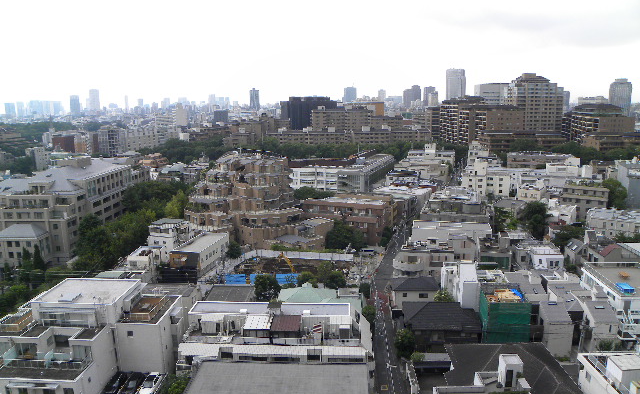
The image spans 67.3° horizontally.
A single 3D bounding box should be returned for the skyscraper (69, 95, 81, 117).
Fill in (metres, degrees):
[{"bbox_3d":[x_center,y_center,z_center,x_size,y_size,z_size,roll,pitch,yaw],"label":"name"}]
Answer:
[{"bbox_3d":[-1251.823,-466.439,2456.128,46.000,102.000,46.000,-6,12,-29],"label":"skyscraper"}]

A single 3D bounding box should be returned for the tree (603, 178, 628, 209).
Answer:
[{"bbox_3d":[112.856,-0.628,183.276,8.500,13.600,8.500,0,11,0],"label":"tree"}]

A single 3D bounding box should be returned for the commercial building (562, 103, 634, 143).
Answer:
[{"bbox_3d":[196.995,-45.805,346.268,21.500,43.000,82.000,3,11,15],"label":"commercial building"}]

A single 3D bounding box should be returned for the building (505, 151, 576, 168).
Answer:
[{"bbox_3d":[119.087,-17.556,258.444,34.000,15.000,14.000,2,11,14],"label":"building"}]

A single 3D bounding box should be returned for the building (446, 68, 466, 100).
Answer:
[{"bbox_3d":[305.974,-222.382,1077.521,38.000,124.000,38.000,3,11,15],"label":"building"}]

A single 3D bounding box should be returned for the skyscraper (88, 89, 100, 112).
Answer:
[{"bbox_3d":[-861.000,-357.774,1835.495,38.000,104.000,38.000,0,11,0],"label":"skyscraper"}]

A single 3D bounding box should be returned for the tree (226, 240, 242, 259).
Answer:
[{"bbox_3d":[-22.705,13.842,127.653,4.000,5.300,4.000,0,10,0],"label":"tree"}]

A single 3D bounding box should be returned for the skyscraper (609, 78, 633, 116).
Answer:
[{"bbox_3d":[525.109,-158.093,844.765,34.000,96.000,33.000,7,13,31],"label":"skyscraper"}]

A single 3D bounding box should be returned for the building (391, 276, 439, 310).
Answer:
[{"bbox_3d":[18.600,19.175,95.700,9.100,6.900,7.600,1,11,3],"label":"building"}]

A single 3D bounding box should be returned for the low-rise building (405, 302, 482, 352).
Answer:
[{"bbox_3d":[20.200,21.513,82.199,12.000,7.300,11.000,0,11,2],"label":"low-rise building"}]

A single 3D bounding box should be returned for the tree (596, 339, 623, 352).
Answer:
[{"bbox_3d":[48.587,24.993,80.676,3.800,2.800,3.000,0,11,0],"label":"tree"}]

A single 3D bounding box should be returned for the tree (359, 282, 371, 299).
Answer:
[{"bbox_3d":[9.642,19.923,102.945,2.300,3.600,2.300,0,11,0],"label":"tree"}]

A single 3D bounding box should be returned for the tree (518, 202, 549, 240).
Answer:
[{"bbox_3d":[61.666,8.363,138.843,7.400,12.000,7.400,0,10,0],"label":"tree"}]

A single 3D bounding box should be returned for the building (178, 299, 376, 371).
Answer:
[{"bbox_3d":[-6.000,22.203,72.052,27.000,9.700,11.500,0,11,2],"label":"building"}]

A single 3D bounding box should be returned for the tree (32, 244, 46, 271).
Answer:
[{"bbox_3d":[-69.762,14.891,119.661,2.500,7.100,2.500,-6,13,-29],"label":"tree"}]

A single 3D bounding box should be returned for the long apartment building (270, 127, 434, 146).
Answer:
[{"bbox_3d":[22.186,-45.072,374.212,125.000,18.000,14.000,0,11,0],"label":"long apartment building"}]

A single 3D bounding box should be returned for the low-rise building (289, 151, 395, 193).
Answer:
[{"bbox_3d":[12.128,-11.607,239.840,34.000,14.500,62.000,4,11,20],"label":"low-rise building"}]

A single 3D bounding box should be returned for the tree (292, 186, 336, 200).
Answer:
[{"bbox_3d":[-2.599,0.105,192.232,15.000,8.800,9.500,0,10,0],"label":"tree"}]

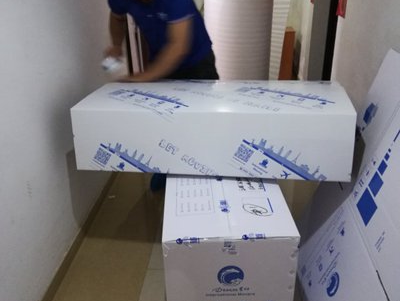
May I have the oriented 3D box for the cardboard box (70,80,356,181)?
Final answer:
[{"bbox_3d":[0.066,-0.125,1.983,1.235,0.303,0.496,2,25,9],"label":"cardboard box"}]

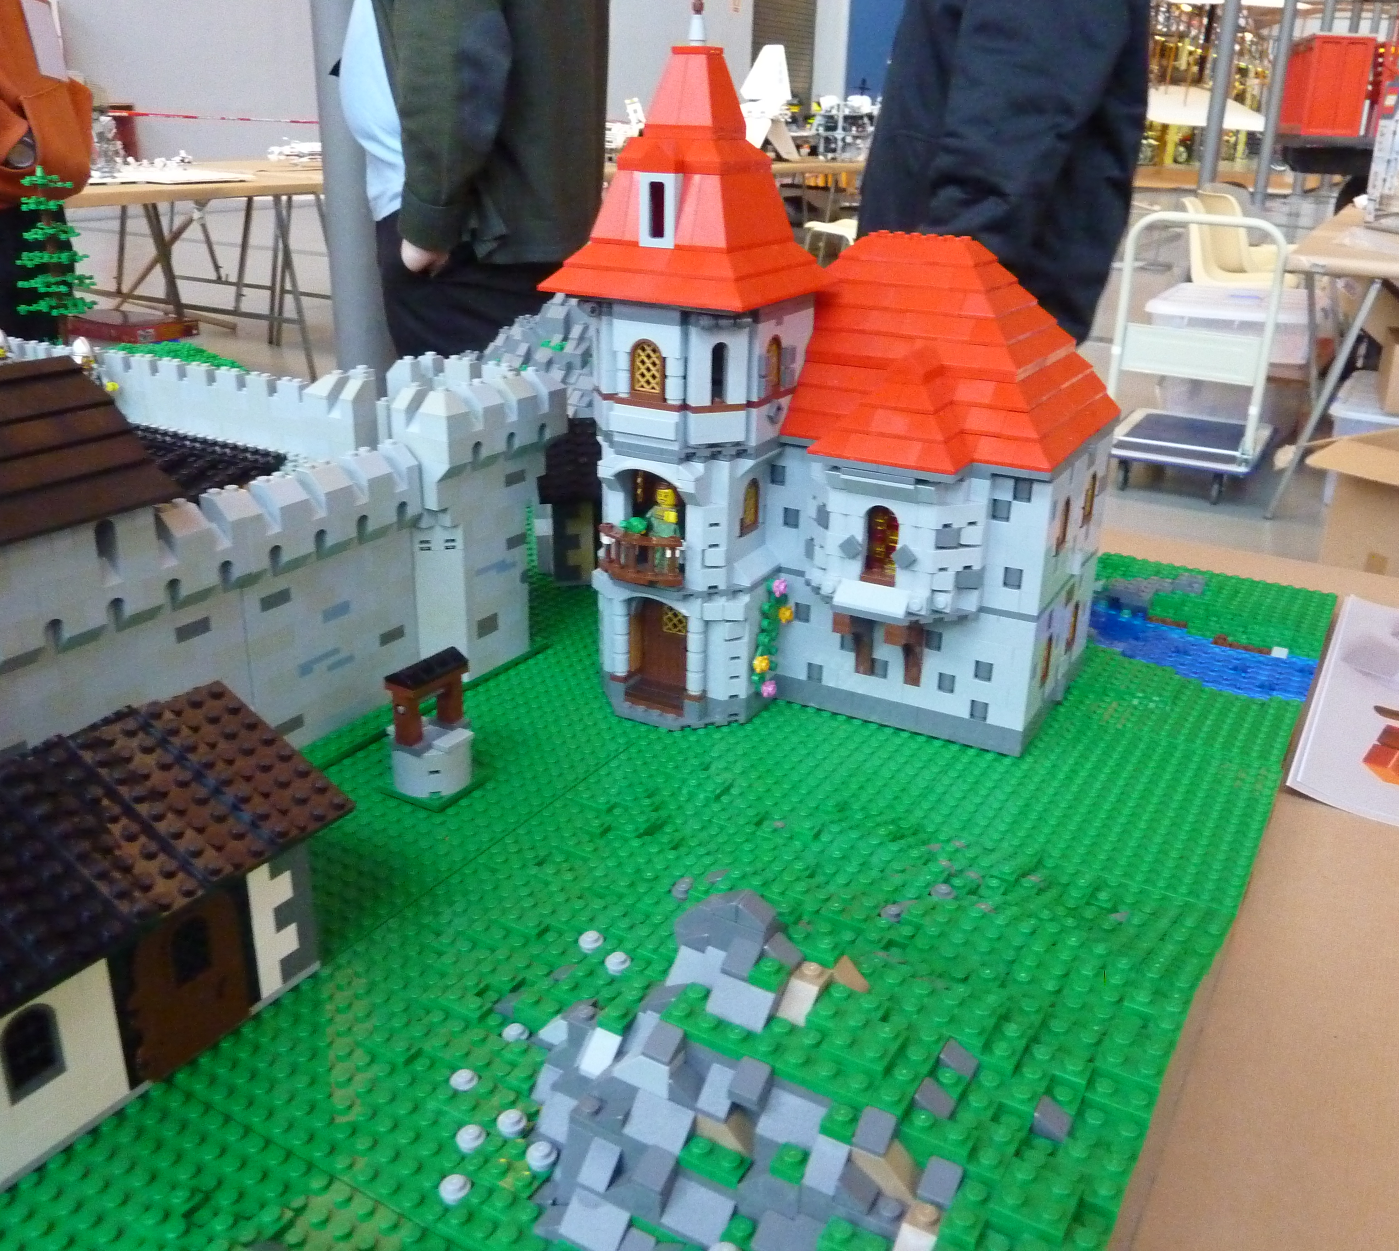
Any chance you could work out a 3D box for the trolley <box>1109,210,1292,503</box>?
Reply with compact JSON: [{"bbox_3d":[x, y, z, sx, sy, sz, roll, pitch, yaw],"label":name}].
[{"bbox_3d":[1.618,-0.876,3.870,0.467,0.866,0.710,12,24,26],"label":"trolley"}]

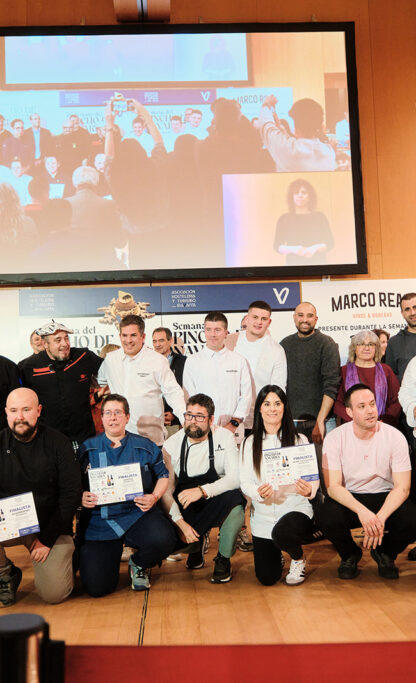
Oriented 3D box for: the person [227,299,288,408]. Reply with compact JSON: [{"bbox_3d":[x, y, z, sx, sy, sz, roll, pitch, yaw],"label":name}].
[{"bbox_3d":[0.379,0.580,4.773,0.530,1.760,0.330,-3,-4,16],"label":"person"}]

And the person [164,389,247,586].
[{"bbox_3d":[-0.022,0.890,4.310,0.520,1.110,0.720,-3,-4,9],"label":"person"}]

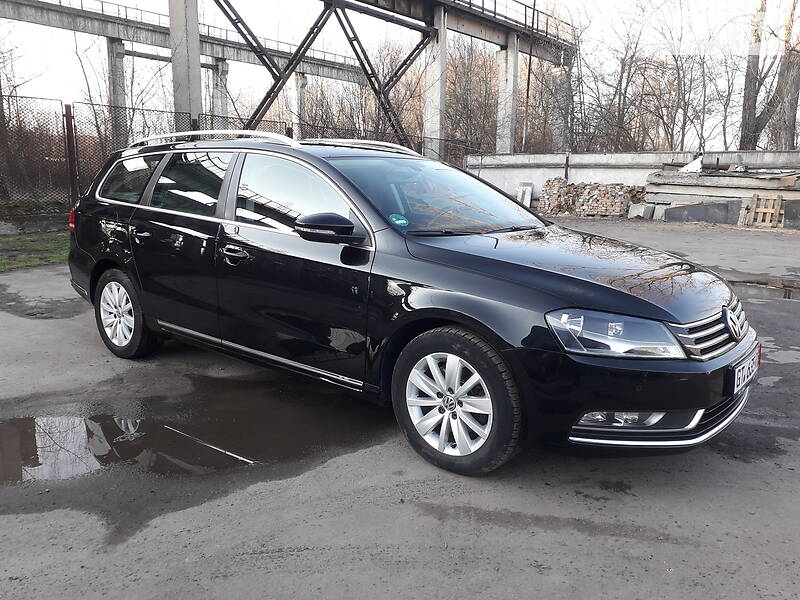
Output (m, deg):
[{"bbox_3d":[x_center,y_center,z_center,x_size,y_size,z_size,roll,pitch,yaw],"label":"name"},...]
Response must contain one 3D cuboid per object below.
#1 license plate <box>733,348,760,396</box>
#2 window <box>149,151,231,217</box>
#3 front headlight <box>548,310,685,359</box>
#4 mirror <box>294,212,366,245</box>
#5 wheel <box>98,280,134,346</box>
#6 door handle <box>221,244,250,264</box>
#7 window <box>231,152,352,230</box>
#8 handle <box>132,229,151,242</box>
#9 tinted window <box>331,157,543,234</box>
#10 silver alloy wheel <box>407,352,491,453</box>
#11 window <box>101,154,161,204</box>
[{"bbox_3d":[1.469,0.288,2.633,0.020,0.112,0.520,9,13,38],"label":"license plate"},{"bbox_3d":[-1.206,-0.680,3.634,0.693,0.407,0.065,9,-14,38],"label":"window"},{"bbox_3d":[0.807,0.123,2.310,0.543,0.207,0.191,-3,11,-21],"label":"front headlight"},{"bbox_3d":[-0.323,-0.319,2.761,0.260,0.145,0.220,9,13,38],"label":"mirror"},{"bbox_3d":[-1.872,0.089,4.291,0.440,0.440,0.160,9,13,38],"label":"wheel"},{"bbox_3d":[-0.867,-0.238,3.284,0.246,0.106,0.060,9,13,38],"label":"door handle"},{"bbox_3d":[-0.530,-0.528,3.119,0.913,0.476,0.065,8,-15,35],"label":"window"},{"bbox_3d":[-1.593,-0.397,3.860,0.205,0.080,0.060,9,13,38],"label":"handle"},{"bbox_3d":[0.255,-0.598,3.465,0.949,0.100,1.420,39,30,27],"label":"tinted window"},{"bbox_3d":[0.243,0.422,2.627,0.440,0.440,0.160,9,14,39],"label":"silver alloy wheel"},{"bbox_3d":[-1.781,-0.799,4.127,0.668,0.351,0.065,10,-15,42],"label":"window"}]

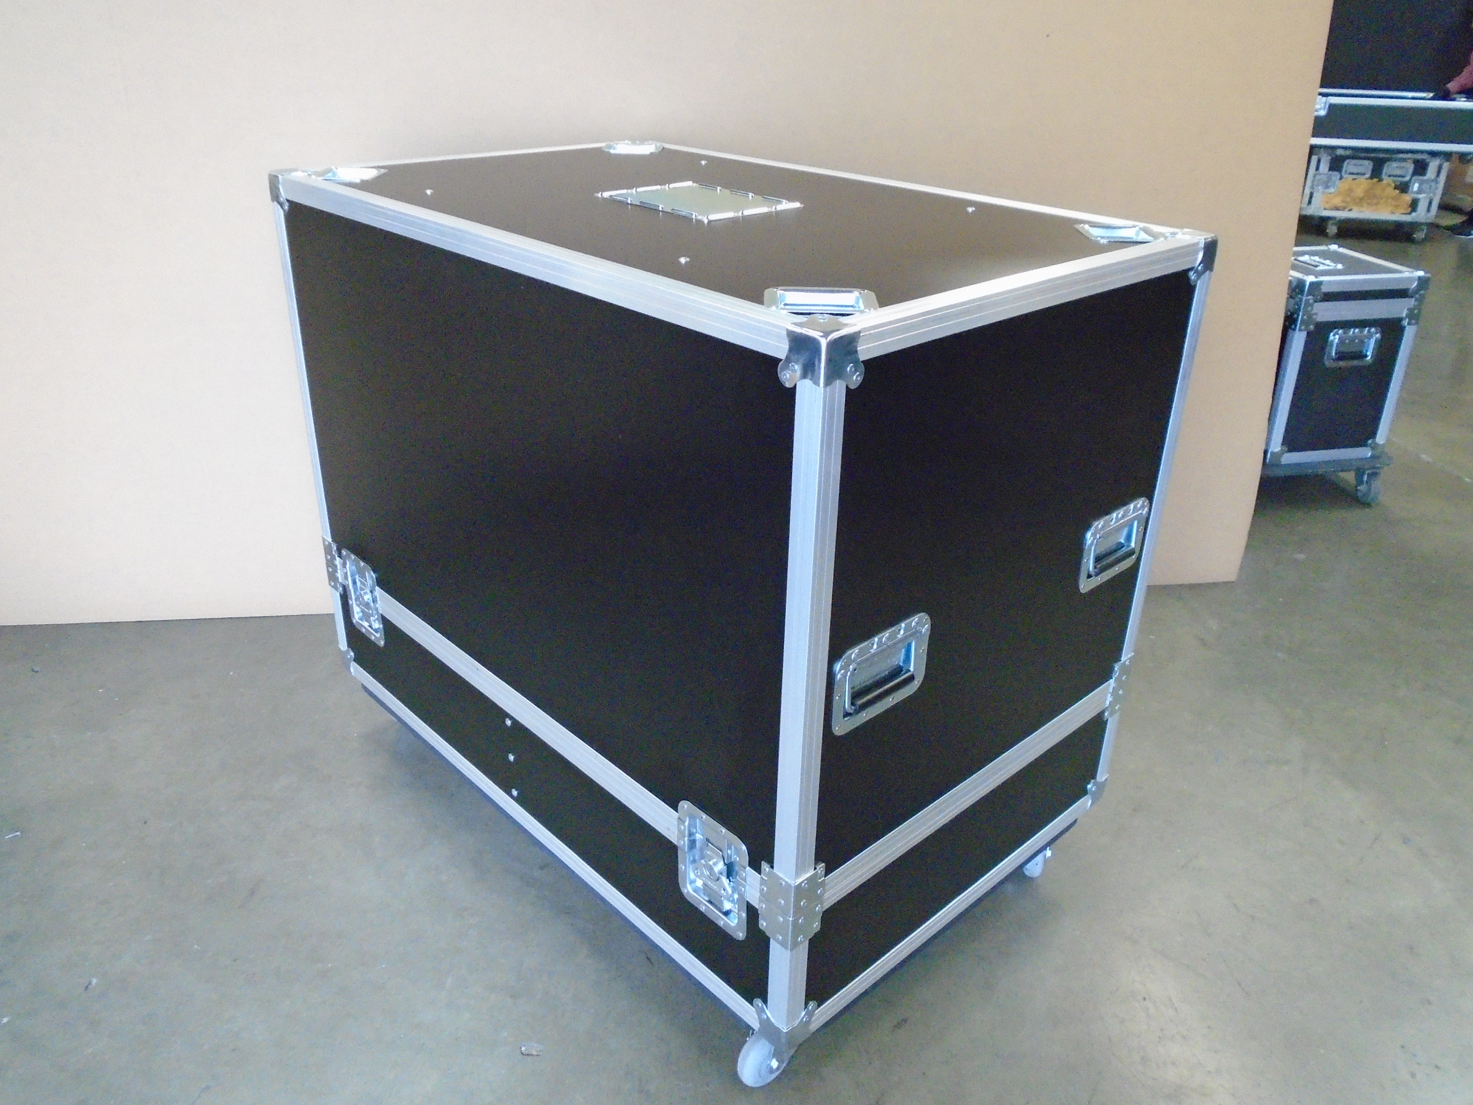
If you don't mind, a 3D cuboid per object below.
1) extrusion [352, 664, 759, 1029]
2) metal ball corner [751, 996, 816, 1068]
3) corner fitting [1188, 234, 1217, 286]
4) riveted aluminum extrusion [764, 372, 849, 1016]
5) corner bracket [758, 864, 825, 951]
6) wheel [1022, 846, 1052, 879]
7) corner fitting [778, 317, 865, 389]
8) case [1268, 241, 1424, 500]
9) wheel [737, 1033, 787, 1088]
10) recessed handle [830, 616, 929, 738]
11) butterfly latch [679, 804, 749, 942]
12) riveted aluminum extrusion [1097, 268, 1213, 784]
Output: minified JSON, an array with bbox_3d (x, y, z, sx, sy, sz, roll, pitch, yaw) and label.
[{"bbox_3d":[-0.327,0.391,1.712,0.032,0.032,1.117,-22,35,-38],"label":"extrusion"},{"bbox_3d":[0.059,0.566,1.357,0.055,0.055,0.055,-22,35,-38],"label":"metal ball corner"},{"bbox_3d":[0.571,-0.373,1.400,0.055,0.055,0.055,-22,35,-38],"label":"corner fitting"},{"bbox_3d":[0.067,0.203,1.156,0.032,0.841,0.032,-22,35,-38],"label":"riveted aluminum extrusion"},{"bbox_3d":[0.063,0.393,1.266,0.051,0.101,0.051,-22,35,-38],"label":"corner bracket"},{"bbox_3d":[0.487,0.489,1.842,0.055,0.108,0.100,1,27,-1],"label":"wheel"},{"bbox_3d":[0.077,-0.175,0.983,0.055,0.055,0.055,-22,35,-38],"label":"corner fitting"},{"bbox_3d":[1.681,-0.527,3.330,0.392,0.690,0.417,-4,27,-11],"label":"case"},{"bbox_3d":[0.046,0.660,1.480,0.100,0.108,0.055,-22,35,-38],"label":"wheel"},{"bbox_3d":[0.153,0.127,1.190,0.156,0.108,0.025,-22,35,-38],"label":"recessed handle"},{"bbox_3d":[-0.026,0.380,1.333,0.022,0.154,0.125,-22,35,-38],"label":"butterfly latch"},{"bbox_3d":[0.578,-0.002,1.586,0.032,0.832,0.032,-22,35,-38],"label":"riveted aluminum extrusion"}]

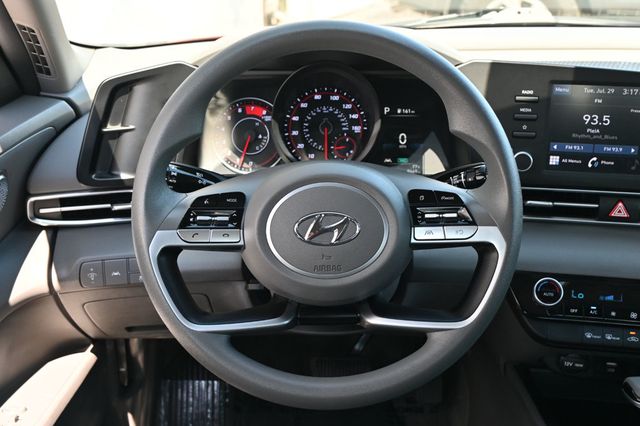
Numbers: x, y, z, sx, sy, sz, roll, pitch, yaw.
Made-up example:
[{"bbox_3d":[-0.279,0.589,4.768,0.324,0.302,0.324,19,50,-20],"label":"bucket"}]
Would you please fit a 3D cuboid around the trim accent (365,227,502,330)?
[{"bbox_3d":[0.109,0.063,0.733,0.134,0.099,0.035,0,-6,0],"label":"trim accent"}]

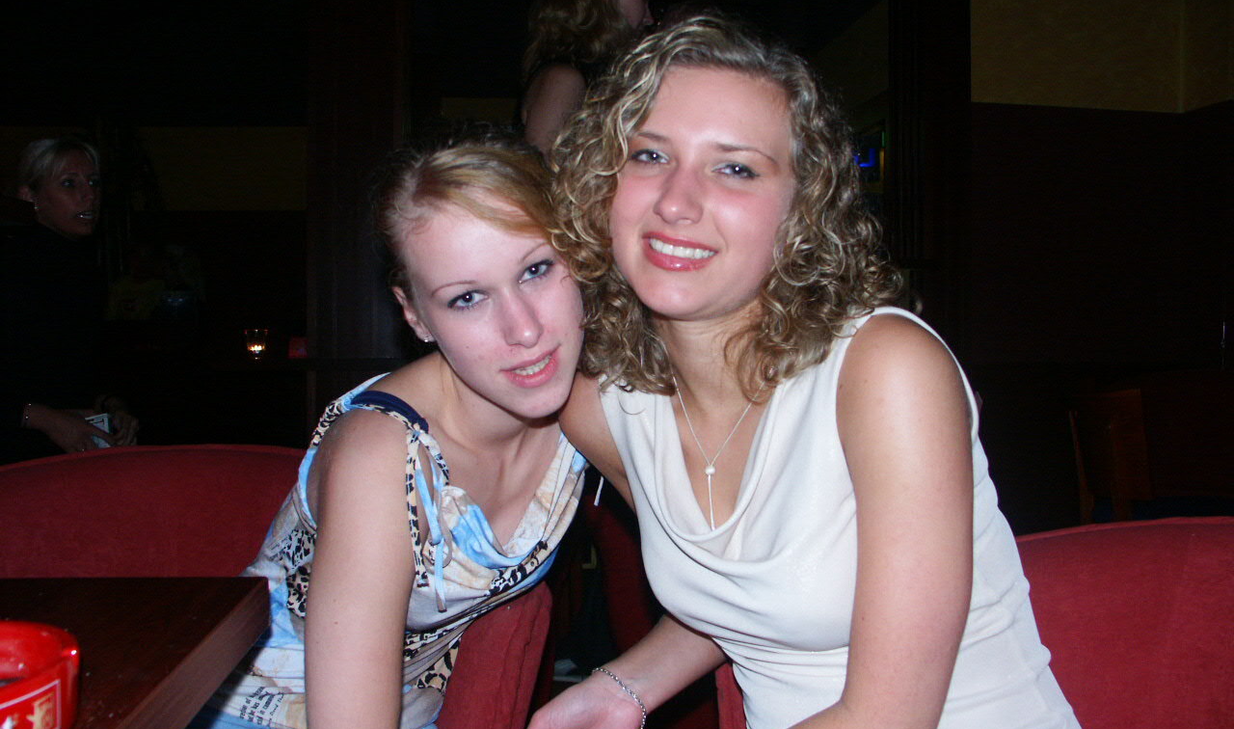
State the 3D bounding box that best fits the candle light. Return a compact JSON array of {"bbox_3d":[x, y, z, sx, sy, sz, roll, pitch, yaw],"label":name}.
[{"bbox_3d":[-1.157,-0.062,3.200,0.077,0.101,0.077,0,0,0],"label":"candle light"}]

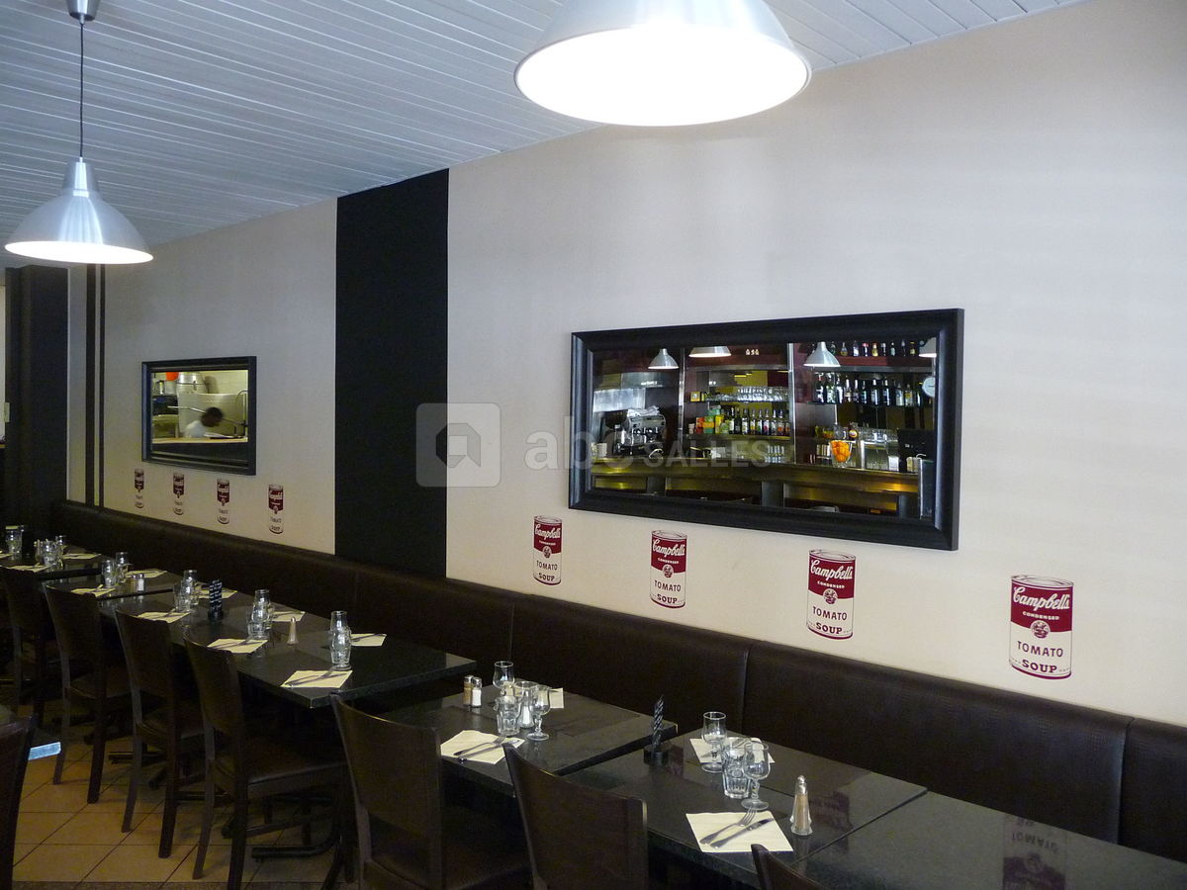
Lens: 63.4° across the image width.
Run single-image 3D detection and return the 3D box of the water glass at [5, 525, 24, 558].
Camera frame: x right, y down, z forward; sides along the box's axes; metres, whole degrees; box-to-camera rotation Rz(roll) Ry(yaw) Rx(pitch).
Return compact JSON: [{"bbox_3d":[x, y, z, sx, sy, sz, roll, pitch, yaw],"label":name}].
[{"bbox_3d":[-3.705,0.630,6.141,0.080,0.160,0.080,3,3,43],"label":"water glass"}]

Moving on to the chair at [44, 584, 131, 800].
[{"bbox_3d":[-2.168,1.099,4.429,0.430,0.890,0.500,2,2,39],"label":"chair"}]

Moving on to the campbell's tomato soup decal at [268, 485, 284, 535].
[{"bbox_3d":[-1.949,0.394,5.877,0.186,0.307,0.010,3,3,43],"label":"campbell's tomato soup decal"}]

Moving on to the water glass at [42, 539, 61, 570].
[{"bbox_3d":[-3.146,0.646,5.577,0.082,0.150,0.082,3,2,43],"label":"water glass"}]

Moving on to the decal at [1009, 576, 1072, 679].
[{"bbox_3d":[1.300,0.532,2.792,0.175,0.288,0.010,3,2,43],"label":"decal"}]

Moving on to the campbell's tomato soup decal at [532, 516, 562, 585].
[{"bbox_3d":[-0.204,0.472,4.259,0.186,0.307,0.010,3,3,43],"label":"campbell's tomato soup decal"}]

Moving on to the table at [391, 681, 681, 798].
[{"bbox_3d":[-0.242,1.228,2.947,0.726,0.760,0.685,3,2,43],"label":"table"}]

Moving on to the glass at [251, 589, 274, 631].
[{"bbox_3d":[-1.436,0.730,4.166,0.072,0.155,0.072,3,3,43],"label":"glass"}]

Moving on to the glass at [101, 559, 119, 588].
[{"bbox_3d":[-2.542,0.678,5.052,0.075,0.138,0.075,3,2,43],"label":"glass"}]

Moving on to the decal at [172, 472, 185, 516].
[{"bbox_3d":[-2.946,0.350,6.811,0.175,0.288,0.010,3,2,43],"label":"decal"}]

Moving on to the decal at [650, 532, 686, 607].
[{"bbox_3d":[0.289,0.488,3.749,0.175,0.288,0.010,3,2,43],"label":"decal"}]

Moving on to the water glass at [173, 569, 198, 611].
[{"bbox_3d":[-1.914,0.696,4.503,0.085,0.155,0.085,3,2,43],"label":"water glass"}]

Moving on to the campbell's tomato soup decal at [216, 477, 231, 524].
[{"bbox_3d":[-2.446,0.372,6.338,0.186,0.307,0.010,3,3,43],"label":"campbell's tomato soup decal"}]

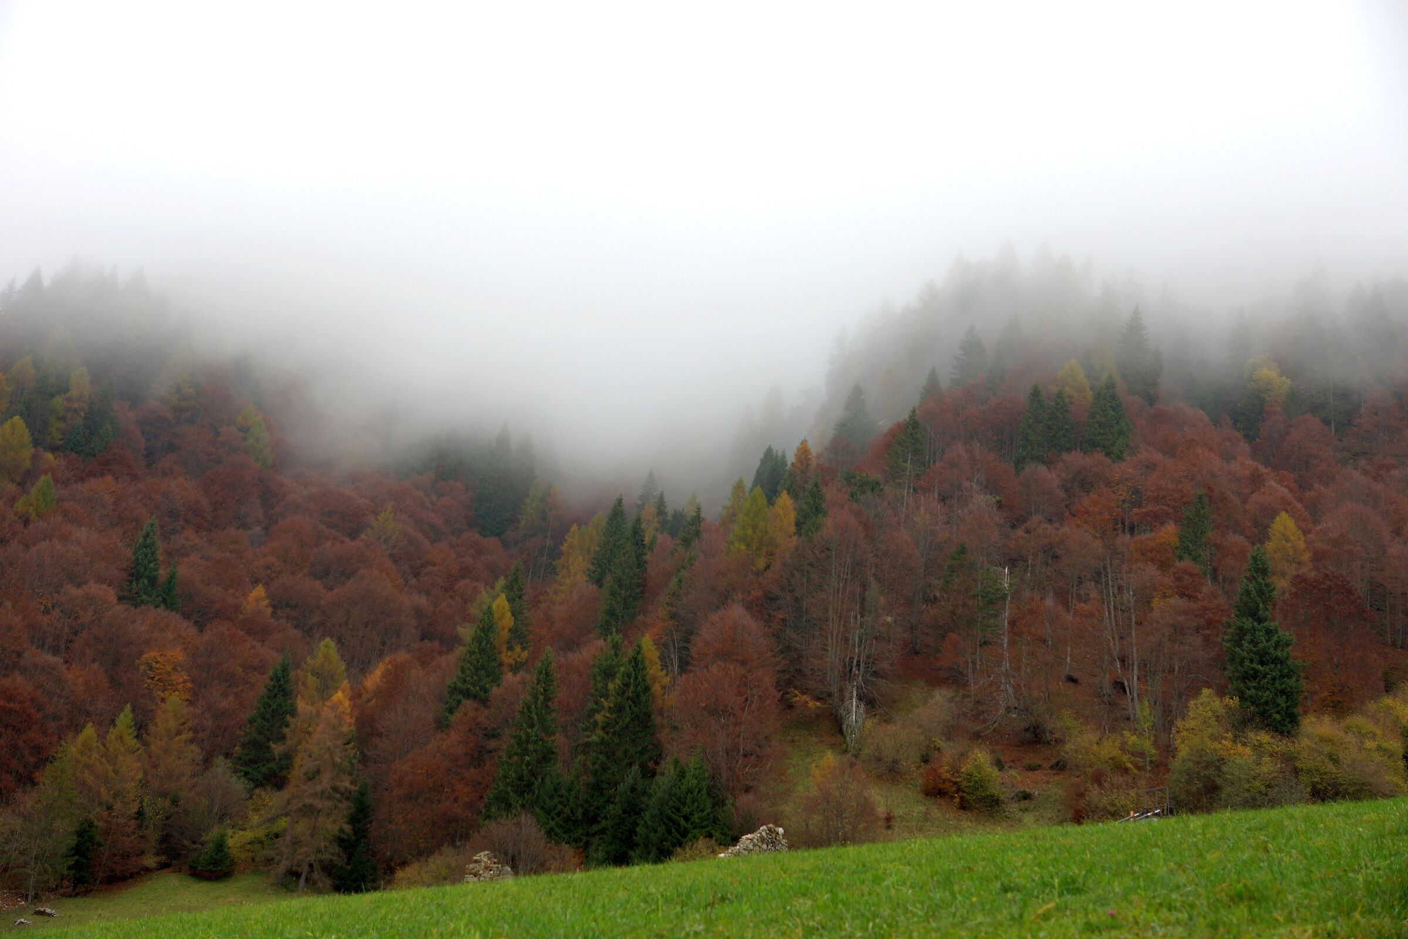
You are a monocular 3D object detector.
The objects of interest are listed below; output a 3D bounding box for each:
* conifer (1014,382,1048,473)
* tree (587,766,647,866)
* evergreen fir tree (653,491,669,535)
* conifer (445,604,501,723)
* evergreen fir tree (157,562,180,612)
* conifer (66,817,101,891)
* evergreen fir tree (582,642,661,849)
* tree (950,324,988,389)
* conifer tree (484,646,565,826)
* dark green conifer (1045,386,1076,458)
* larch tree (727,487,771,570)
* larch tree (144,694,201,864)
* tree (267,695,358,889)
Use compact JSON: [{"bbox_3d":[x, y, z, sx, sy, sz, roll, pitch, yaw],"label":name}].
[{"bbox_3d":[56.830,-5.700,285.000,6.210,18.750,6.210,1,-10,0],"label":"conifer"},{"bbox_3d":[-7.220,28.830,135.000,4.880,8.630,4.880,1,-10,0],"label":"tree"},{"bbox_3d":[-8.250,10.380,310.000,3.580,12.590,3.580,1,-10,0],"label":"evergreen fir tree"},{"bbox_3d":[-22.090,20.260,158.990,5.600,14.500,5.600,0,-8,0],"label":"conifer"},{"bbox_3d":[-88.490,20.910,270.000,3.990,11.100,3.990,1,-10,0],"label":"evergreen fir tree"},{"bbox_3d":[-40.760,25.400,108.000,2.240,4.960,2.240,3,-7,-20],"label":"conifer"},{"bbox_3d":[-6.400,22.250,130.000,6.180,17.270,6.180,0,-7,-3],"label":"evergreen fir tree"},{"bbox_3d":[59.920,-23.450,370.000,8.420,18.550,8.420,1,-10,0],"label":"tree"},{"bbox_3d":[-14.230,21.820,130.000,6.270,15.220,6.270,1,-7,-6],"label":"conifer tree"},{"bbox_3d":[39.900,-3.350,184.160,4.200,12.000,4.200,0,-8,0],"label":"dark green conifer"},{"bbox_3d":[5.530,8.940,199.030,5.600,14.000,5.600,0,-8,0],"label":"larch tree"},{"bbox_3d":[-41.690,24.700,129.030,4.800,14.000,4.800,0,-8,0],"label":"larch tree"},{"bbox_3d":[-34.020,27.590,140.000,7.390,17.340,7.390,1,-10,0],"label":"tree"}]

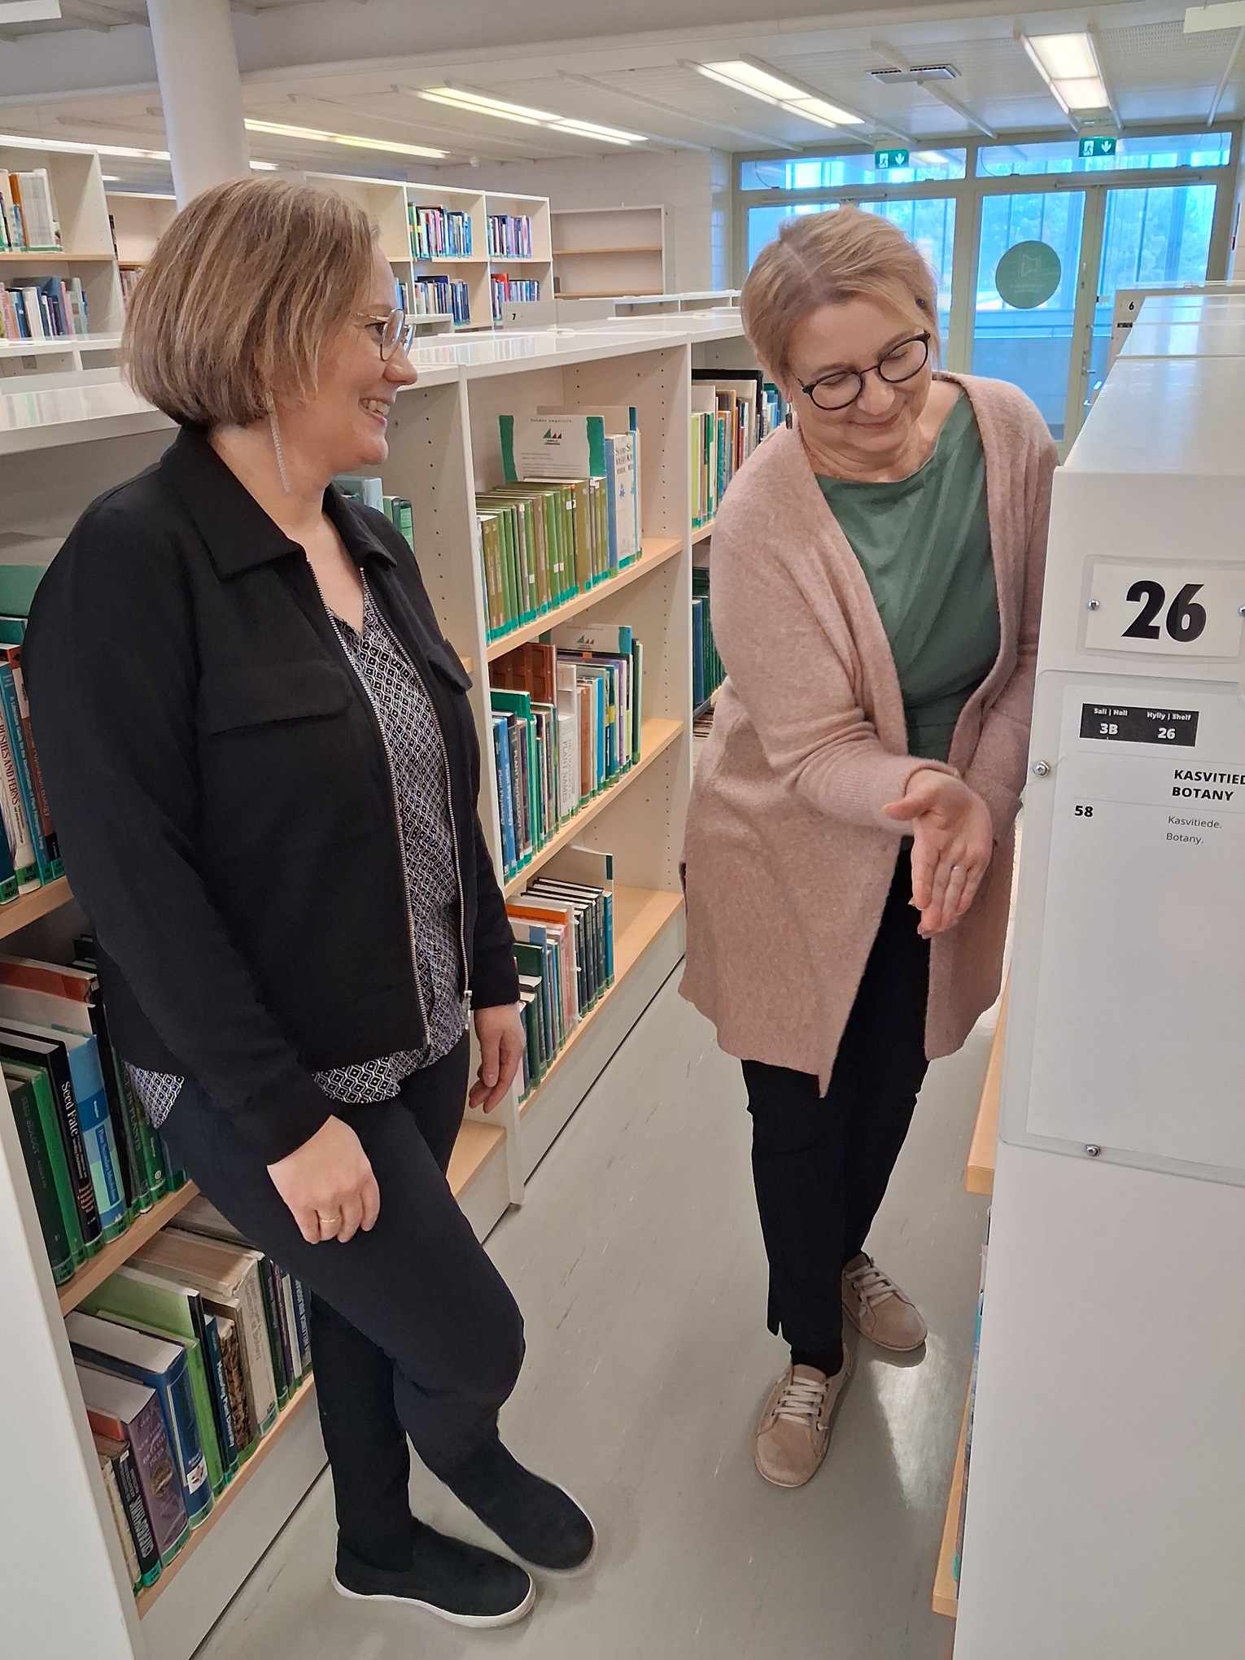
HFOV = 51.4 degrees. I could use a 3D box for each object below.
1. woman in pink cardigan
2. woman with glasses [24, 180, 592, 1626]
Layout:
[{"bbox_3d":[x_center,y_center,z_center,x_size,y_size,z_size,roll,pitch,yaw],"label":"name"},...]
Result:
[{"bbox_3d":[0.296,0.134,1.607,0.440,1.641,0.597,-6,23,-10],"label":"woman in pink cardigan"},{"bbox_3d":[-0.289,0.232,1.386,0.393,1.661,0.463,11,26,29],"label":"woman with glasses"}]

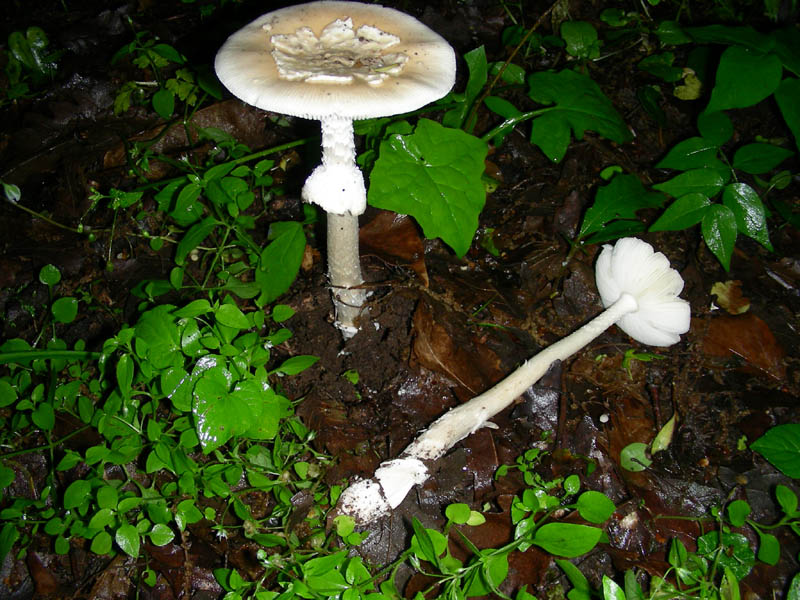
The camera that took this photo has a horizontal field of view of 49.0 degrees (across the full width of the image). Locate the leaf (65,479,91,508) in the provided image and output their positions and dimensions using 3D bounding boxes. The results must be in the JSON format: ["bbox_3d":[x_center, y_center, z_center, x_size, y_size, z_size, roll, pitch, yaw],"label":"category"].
[{"bbox_3d":[-0.158,0.095,0.431,0.013,0.004,0.015,-21,65,-23],"label":"leaf"}]

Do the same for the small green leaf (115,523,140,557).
[{"bbox_3d":[-0.127,0.113,0.410,0.011,0.004,0.017,-21,62,-22],"label":"small green leaf"}]

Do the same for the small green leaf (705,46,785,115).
[{"bbox_3d":[0.226,-0.146,0.589,0.067,0.010,0.046,-39,68,-13],"label":"small green leaf"}]

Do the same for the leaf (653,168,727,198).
[{"bbox_3d":[0.198,-0.080,0.601,0.048,0.006,0.022,-6,66,8],"label":"leaf"}]

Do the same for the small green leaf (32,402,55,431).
[{"bbox_3d":[-0.191,0.062,0.470,0.011,0.003,0.015,-17,64,-22],"label":"small green leaf"}]

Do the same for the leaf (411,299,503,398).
[{"bbox_3d":[0.035,0.030,0.527,0.045,0.015,0.078,-18,49,-16],"label":"leaf"}]

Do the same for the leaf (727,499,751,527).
[{"bbox_3d":[0.163,0.102,0.423,0.012,0.004,0.014,20,65,23],"label":"leaf"}]

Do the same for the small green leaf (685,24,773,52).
[{"bbox_3d":[0.234,-0.187,0.627,0.060,0.009,0.047,10,41,11],"label":"small green leaf"}]

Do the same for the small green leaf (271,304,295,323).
[{"bbox_3d":[-0.070,0.008,0.519,0.015,0.004,0.011,-15,67,-12],"label":"small green leaf"}]

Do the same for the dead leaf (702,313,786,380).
[{"bbox_3d":[0.209,0.028,0.533,0.044,0.008,0.062,-21,44,-23],"label":"dead leaf"}]

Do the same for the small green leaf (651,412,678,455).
[{"bbox_3d":[0.126,0.063,0.417,0.006,0.005,0.026,29,56,22],"label":"small green leaf"}]

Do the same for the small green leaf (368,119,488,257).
[{"bbox_3d":[0.019,-0.075,0.588,0.082,0.018,0.095,-23,70,-8],"label":"small green leaf"}]

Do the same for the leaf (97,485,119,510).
[{"bbox_3d":[-0.141,0.095,0.423,0.011,0.003,0.013,-31,67,-26],"label":"leaf"}]

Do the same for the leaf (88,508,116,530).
[{"bbox_3d":[-0.127,0.093,0.371,0.012,0.002,0.010,-39,57,-15],"label":"leaf"}]

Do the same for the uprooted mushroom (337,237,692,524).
[{"bbox_3d":[0.053,0.043,0.420,0.202,0.064,0.066,-32,49,-25],"label":"uprooted mushroom"}]

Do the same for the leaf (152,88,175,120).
[{"bbox_3d":[-0.188,-0.156,0.699,0.017,0.004,0.028,-14,74,-13],"label":"leaf"}]

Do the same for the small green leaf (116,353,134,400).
[{"bbox_3d":[-0.145,0.041,0.465,0.009,0.004,0.026,-3,65,-13],"label":"small green leaf"}]

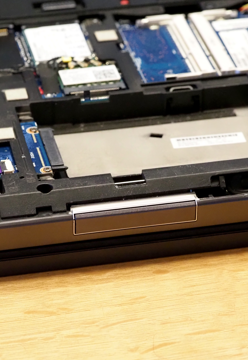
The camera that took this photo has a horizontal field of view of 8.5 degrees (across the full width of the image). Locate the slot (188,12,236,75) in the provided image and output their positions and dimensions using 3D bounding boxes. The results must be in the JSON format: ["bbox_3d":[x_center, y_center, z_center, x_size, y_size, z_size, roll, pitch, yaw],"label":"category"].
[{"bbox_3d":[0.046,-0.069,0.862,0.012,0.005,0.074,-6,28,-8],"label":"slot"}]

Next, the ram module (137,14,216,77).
[{"bbox_3d":[0.027,-0.067,0.859,0.025,0.005,0.074,-6,28,-8],"label":"ram module"}]

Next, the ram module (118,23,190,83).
[{"bbox_3d":[0.016,-0.067,0.865,0.025,0.003,0.070,-6,28,-8],"label":"ram module"}]

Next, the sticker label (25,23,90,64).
[{"bbox_3d":[-0.034,-0.071,0.865,0.029,0.001,0.043,-6,28,-8],"label":"sticker label"}]

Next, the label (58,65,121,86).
[{"bbox_3d":[-0.017,-0.051,0.827,0.029,0.001,0.018,-6,28,-8],"label":"label"}]

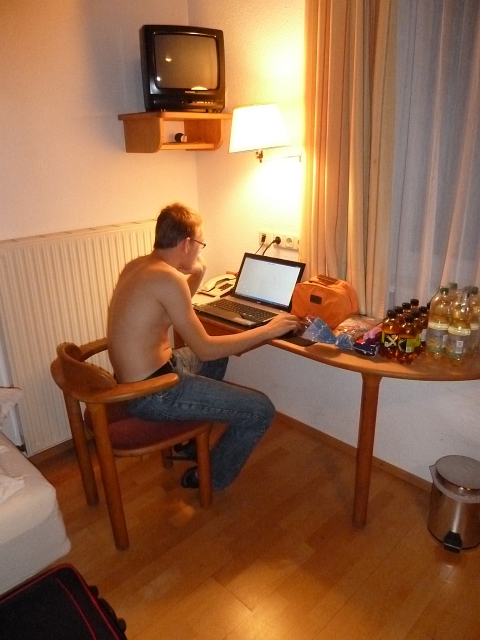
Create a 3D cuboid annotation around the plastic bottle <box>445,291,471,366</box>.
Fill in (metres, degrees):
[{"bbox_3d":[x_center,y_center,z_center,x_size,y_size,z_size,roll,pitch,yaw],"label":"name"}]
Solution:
[{"bbox_3d":[0.786,0.020,1.630,0.079,0.251,0.079,17,27,41],"label":"plastic bottle"}]

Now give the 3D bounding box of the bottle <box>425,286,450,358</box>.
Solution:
[{"bbox_3d":[0.728,0.005,1.672,0.079,0.252,0.079,17,27,41],"label":"bottle"}]

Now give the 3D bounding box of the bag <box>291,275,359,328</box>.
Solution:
[{"bbox_3d":[0.381,-0.100,2.078,0.260,0.183,0.200,16,27,39],"label":"bag"}]

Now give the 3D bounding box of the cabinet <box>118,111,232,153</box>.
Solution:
[{"bbox_3d":[-0.303,-0.921,2.288,0.279,0.168,0.459,17,27,41],"label":"cabinet"}]

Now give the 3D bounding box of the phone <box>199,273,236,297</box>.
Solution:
[{"bbox_3d":[-0.097,-0.188,2.497,0.170,0.085,0.230,17,27,41],"label":"phone"}]

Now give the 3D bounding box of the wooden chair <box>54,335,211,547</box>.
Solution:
[{"bbox_3d":[-0.444,0.456,1.914,0.514,0.779,0.507,-16,25,-34],"label":"wooden chair"}]

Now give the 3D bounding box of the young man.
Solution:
[{"bbox_3d":[-0.160,0.151,2.000,0.786,1.279,0.706,-11,22,-24],"label":"young man"}]

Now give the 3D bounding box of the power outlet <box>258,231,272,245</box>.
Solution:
[{"bbox_3d":[0.130,-0.420,2.372,0.078,0.074,0.022,17,27,41],"label":"power outlet"}]

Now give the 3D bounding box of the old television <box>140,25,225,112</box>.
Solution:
[{"bbox_3d":[-0.302,-1.209,2.295,0.385,0.356,0.316,-11,22,-24],"label":"old television"}]

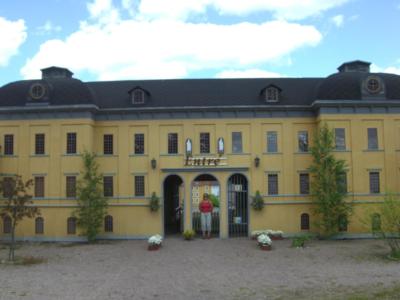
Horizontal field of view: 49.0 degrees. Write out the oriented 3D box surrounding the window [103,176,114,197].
[{"bbox_3d":[-3.355,1.349,16.187,0.348,0.746,0.091,-1,-4,2],"label":"window"}]

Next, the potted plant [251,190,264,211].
[{"bbox_3d":[1.998,1.762,15.257,0.460,0.700,0.420,-1,-5,1],"label":"potted plant"}]

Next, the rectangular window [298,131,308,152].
[{"bbox_3d":[3.798,-0.322,16.139,0.369,0.780,0.100,-1,-5,2],"label":"rectangular window"}]

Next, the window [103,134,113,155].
[{"bbox_3d":[-3.450,-0.204,16.539,0.349,0.751,0.080,-1,-6,2],"label":"window"}]

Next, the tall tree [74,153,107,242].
[{"bbox_3d":[-3.579,1.546,14.519,1.108,3.059,1.052,-1,-4,1],"label":"tall tree"}]

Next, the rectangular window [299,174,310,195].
[{"bbox_3d":[3.850,1.243,16.138,0.361,0.758,0.080,-1,-6,2],"label":"rectangular window"}]

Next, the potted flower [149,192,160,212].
[{"bbox_3d":[-1.629,1.902,15.896,0.400,0.701,0.350,-1,-5,2],"label":"potted flower"}]

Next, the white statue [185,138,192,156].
[{"bbox_3d":[-0.414,-0.103,16.321,0.272,0.654,0.150,-1,-6,2],"label":"white statue"}]

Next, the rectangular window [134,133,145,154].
[{"bbox_3d":[-2.275,-0.230,16.500,0.351,0.779,0.080,-1,-6,2],"label":"rectangular window"}]

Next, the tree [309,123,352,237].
[{"bbox_3d":[4.212,0.976,14.171,1.420,3.695,1.349,-1,-4,1],"label":"tree"}]

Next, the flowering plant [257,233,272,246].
[{"bbox_3d":[1.850,2.558,12.495,0.427,0.387,0.406,-1,-4,1],"label":"flowering plant"}]

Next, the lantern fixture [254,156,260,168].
[{"bbox_3d":[2.091,0.465,15.967,0.203,0.400,0.220,-1,-5,2],"label":"lantern fixture"}]

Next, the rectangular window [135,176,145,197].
[{"bbox_3d":[-2.203,1.331,16.143,0.348,0.746,0.091,-1,-4,2],"label":"rectangular window"}]

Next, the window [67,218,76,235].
[{"bbox_3d":[-4.564,2.702,15.633,0.338,0.605,0.080,-1,-6,2],"label":"window"}]

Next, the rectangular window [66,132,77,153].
[{"bbox_3d":[-4.589,-0.221,15.774,0.348,0.760,0.091,-1,-4,2],"label":"rectangular window"}]

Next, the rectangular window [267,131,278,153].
[{"bbox_3d":[2.687,-0.306,16.333,0.389,0.786,0.080,-1,-6,2],"label":"rectangular window"}]

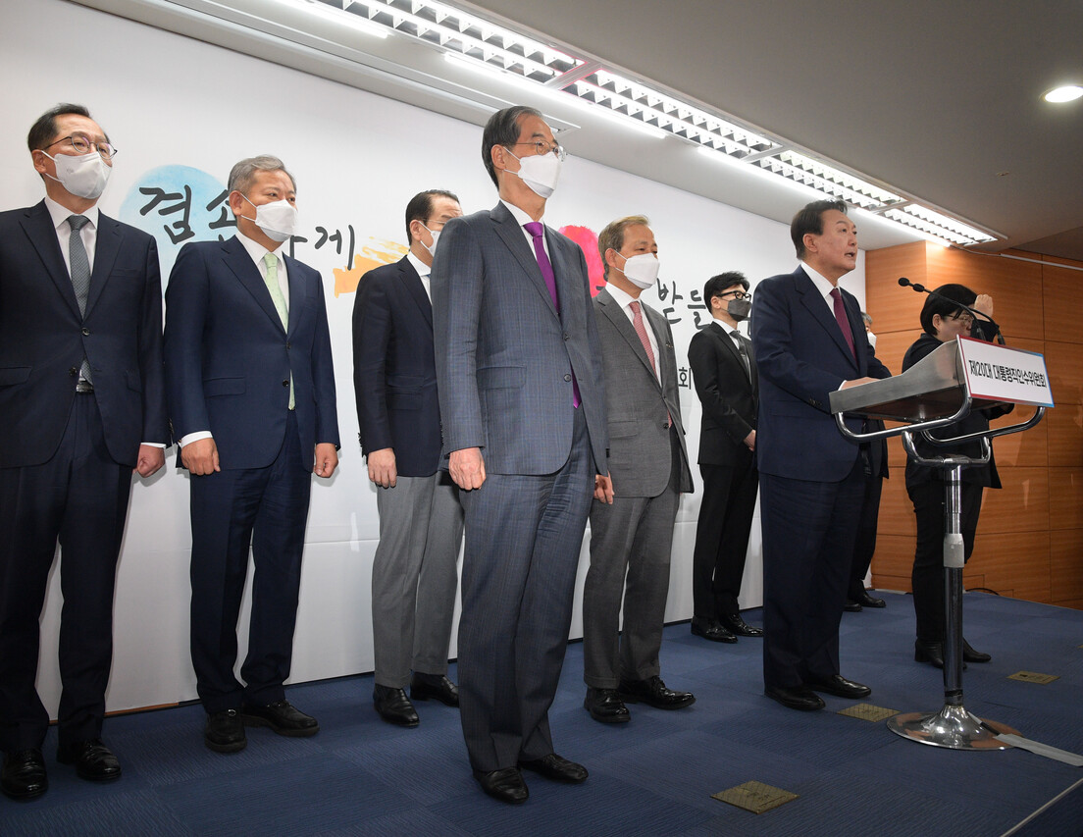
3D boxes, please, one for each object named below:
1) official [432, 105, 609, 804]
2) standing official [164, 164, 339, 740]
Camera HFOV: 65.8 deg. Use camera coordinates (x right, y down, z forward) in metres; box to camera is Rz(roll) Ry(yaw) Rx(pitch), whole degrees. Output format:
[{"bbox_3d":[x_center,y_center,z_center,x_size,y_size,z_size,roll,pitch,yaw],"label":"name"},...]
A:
[{"bbox_3d":[-0.041,0.051,2.215,0.559,1.788,0.353,3,-4,-39],"label":"official"},{"bbox_3d":[-0.871,0.070,2.559,0.539,1.779,0.353,4,-5,-44],"label":"standing official"}]

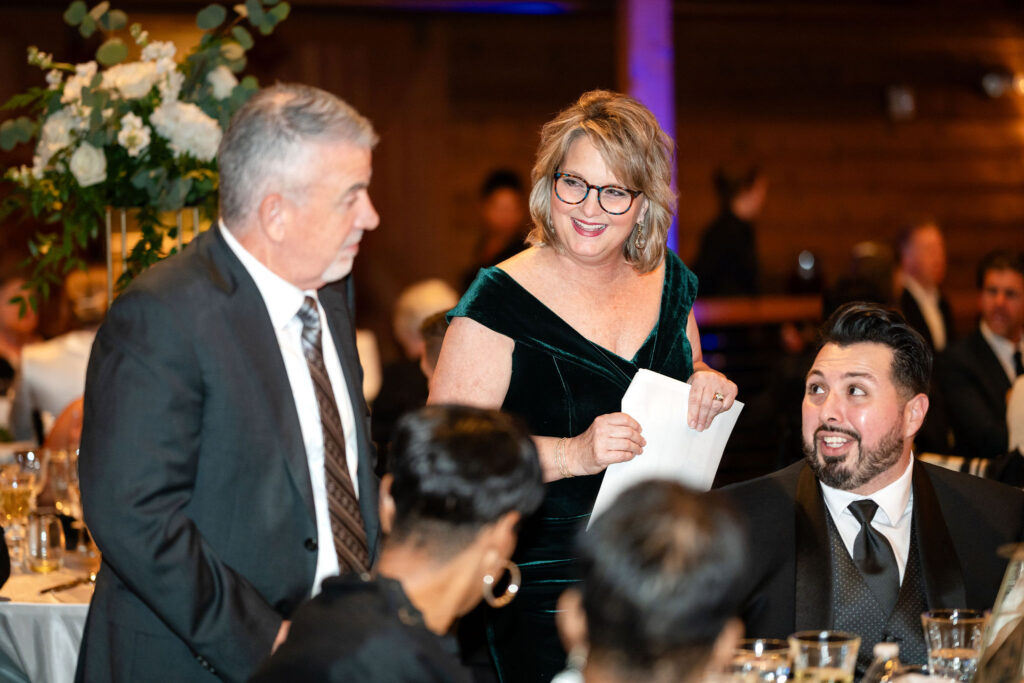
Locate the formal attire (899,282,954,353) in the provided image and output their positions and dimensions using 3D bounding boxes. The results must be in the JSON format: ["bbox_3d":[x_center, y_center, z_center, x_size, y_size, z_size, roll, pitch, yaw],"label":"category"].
[{"bbox_3d":[1.410,0.090,8.500,0.320,0.600,0.460,2,3,42],"label":"formal attire"}]

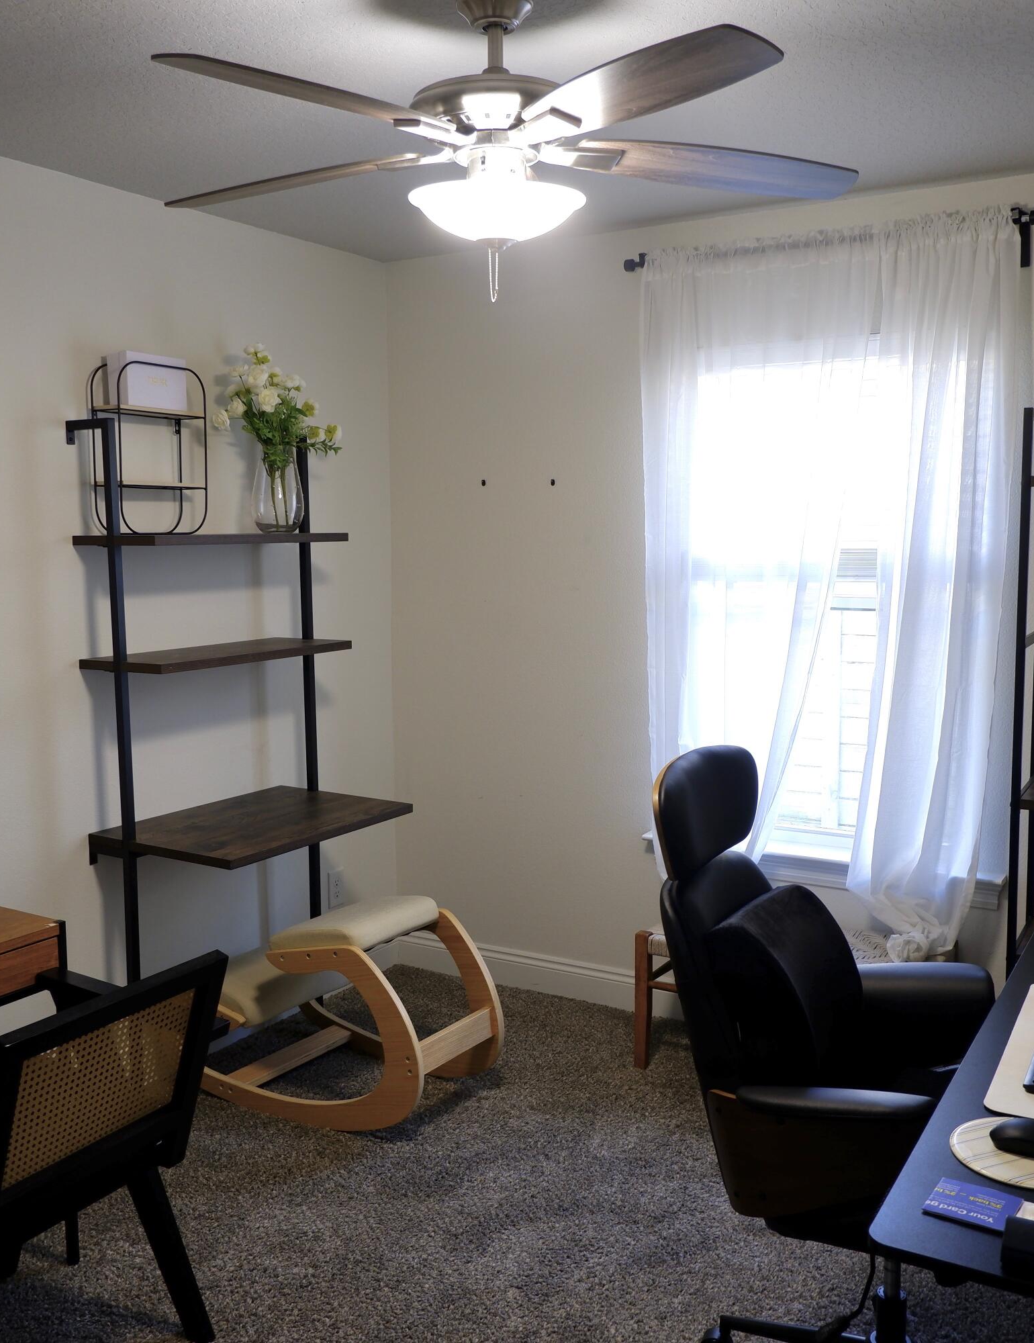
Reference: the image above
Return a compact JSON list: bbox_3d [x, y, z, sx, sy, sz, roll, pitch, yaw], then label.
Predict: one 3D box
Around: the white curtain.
[{"bbox_3d":[0.844,-0.217,3.649,1.074,2.005,0.141,3,7,30],"label":"white curtain"}]

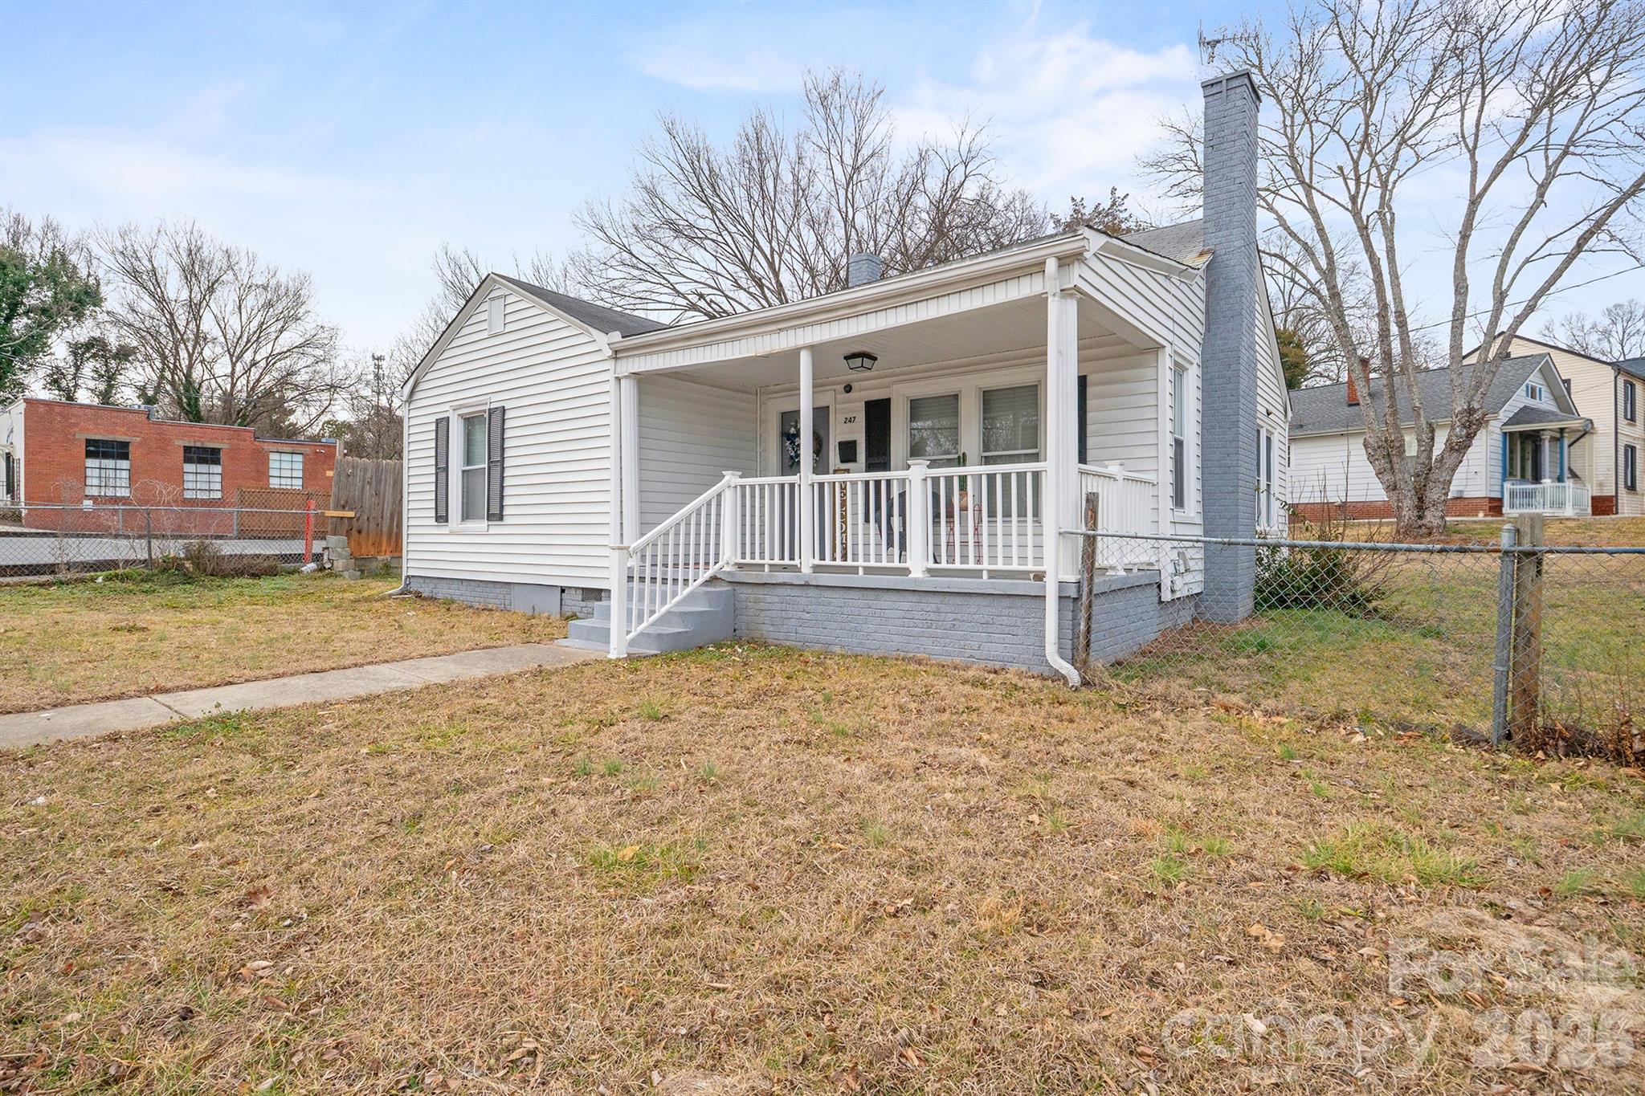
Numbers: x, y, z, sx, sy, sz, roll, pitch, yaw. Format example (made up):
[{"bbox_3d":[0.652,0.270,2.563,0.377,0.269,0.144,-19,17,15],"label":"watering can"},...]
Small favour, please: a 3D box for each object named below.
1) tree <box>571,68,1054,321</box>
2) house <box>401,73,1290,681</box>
[{"bbox_3d":[-0.300,-7.400,26.000,14.800,15.200,12.500,0,0,0],"label":"tree"},{"bbox_3d":[0.508,-2.078,12.884,11.199,6.127,10.195,0,0,38],"label":"house"}]

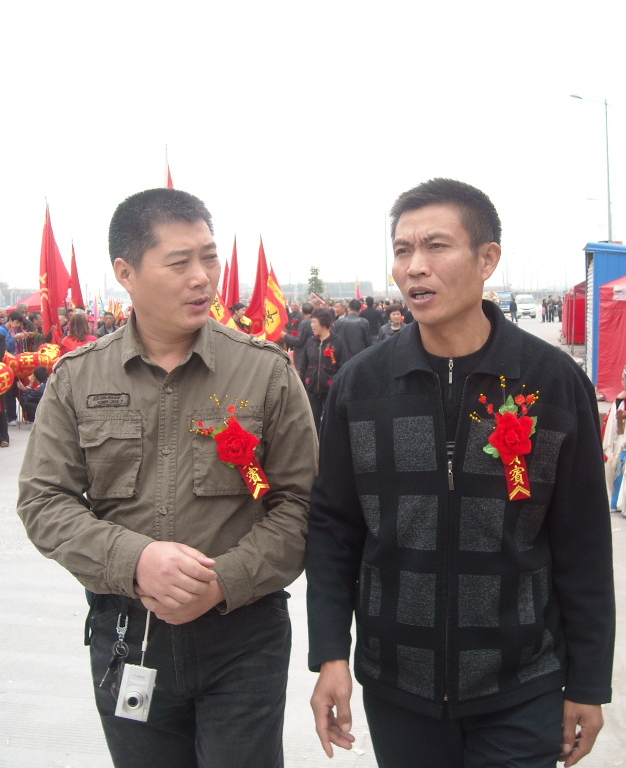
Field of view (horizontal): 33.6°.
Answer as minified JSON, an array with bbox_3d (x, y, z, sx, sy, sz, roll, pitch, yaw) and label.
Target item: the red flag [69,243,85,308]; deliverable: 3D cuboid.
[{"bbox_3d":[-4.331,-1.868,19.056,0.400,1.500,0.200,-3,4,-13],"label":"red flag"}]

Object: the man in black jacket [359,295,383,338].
[{"bbox_3d":[1.189,-0.885,20.562,0.520,1.680,0.320,-2,4,2],"label":"man in black jacket"}]

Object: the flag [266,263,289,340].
[{"bbox_3d":[-0.535,-1.161,15.246,0.450,1.250,0.200,-2,4,-2],"label":"flag"}]

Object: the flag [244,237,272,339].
[{"bbox_3d":[-0.895,-1.593,17.365,0.470,1.750,0.220,-2,4,-3],"label":"flag"}]

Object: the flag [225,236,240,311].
[{"bbox_3d":[-1.376,-1.810,18.359,0.400,1.600,0.200,-2,4,-4],"label":"flag"}]

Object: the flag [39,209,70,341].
[{"bbox_3d":[-3.738,-1.600,15.072,0.450,1.950,0.250,-3,4,-14],"label":"flag"}]

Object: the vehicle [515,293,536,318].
[{"bbox_3d":[16.659,-6.105,80.841,1.550,1.920,3.900,-1,4,14],"label":"vehicle"}]

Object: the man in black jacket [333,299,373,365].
[{"bbox_3d":[0.609,-0.408,14.860,0.540,1.620,0.340,-2,4,1],"label":"man in black jacket"}]

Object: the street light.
[{"bbox_3d":[13.156,-7.993,48.400,1.850,10.800,0.350,-1,4,17],"label":"street light"}]

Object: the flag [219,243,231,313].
[{"bbox_3d":[-1.748,-1.843,21.054,0.400,1.450,0.200,-2,4,-5],"label":"flag"}]

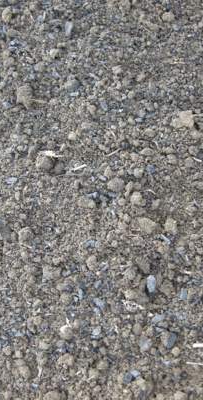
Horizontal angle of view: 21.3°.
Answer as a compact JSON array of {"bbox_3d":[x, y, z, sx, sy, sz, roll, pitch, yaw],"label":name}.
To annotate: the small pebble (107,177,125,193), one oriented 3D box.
[{"bbox_3d":[0.021,-0.022,0.750,0.024,0.016,0.021,0,58,0],"label":"small pebble"}]

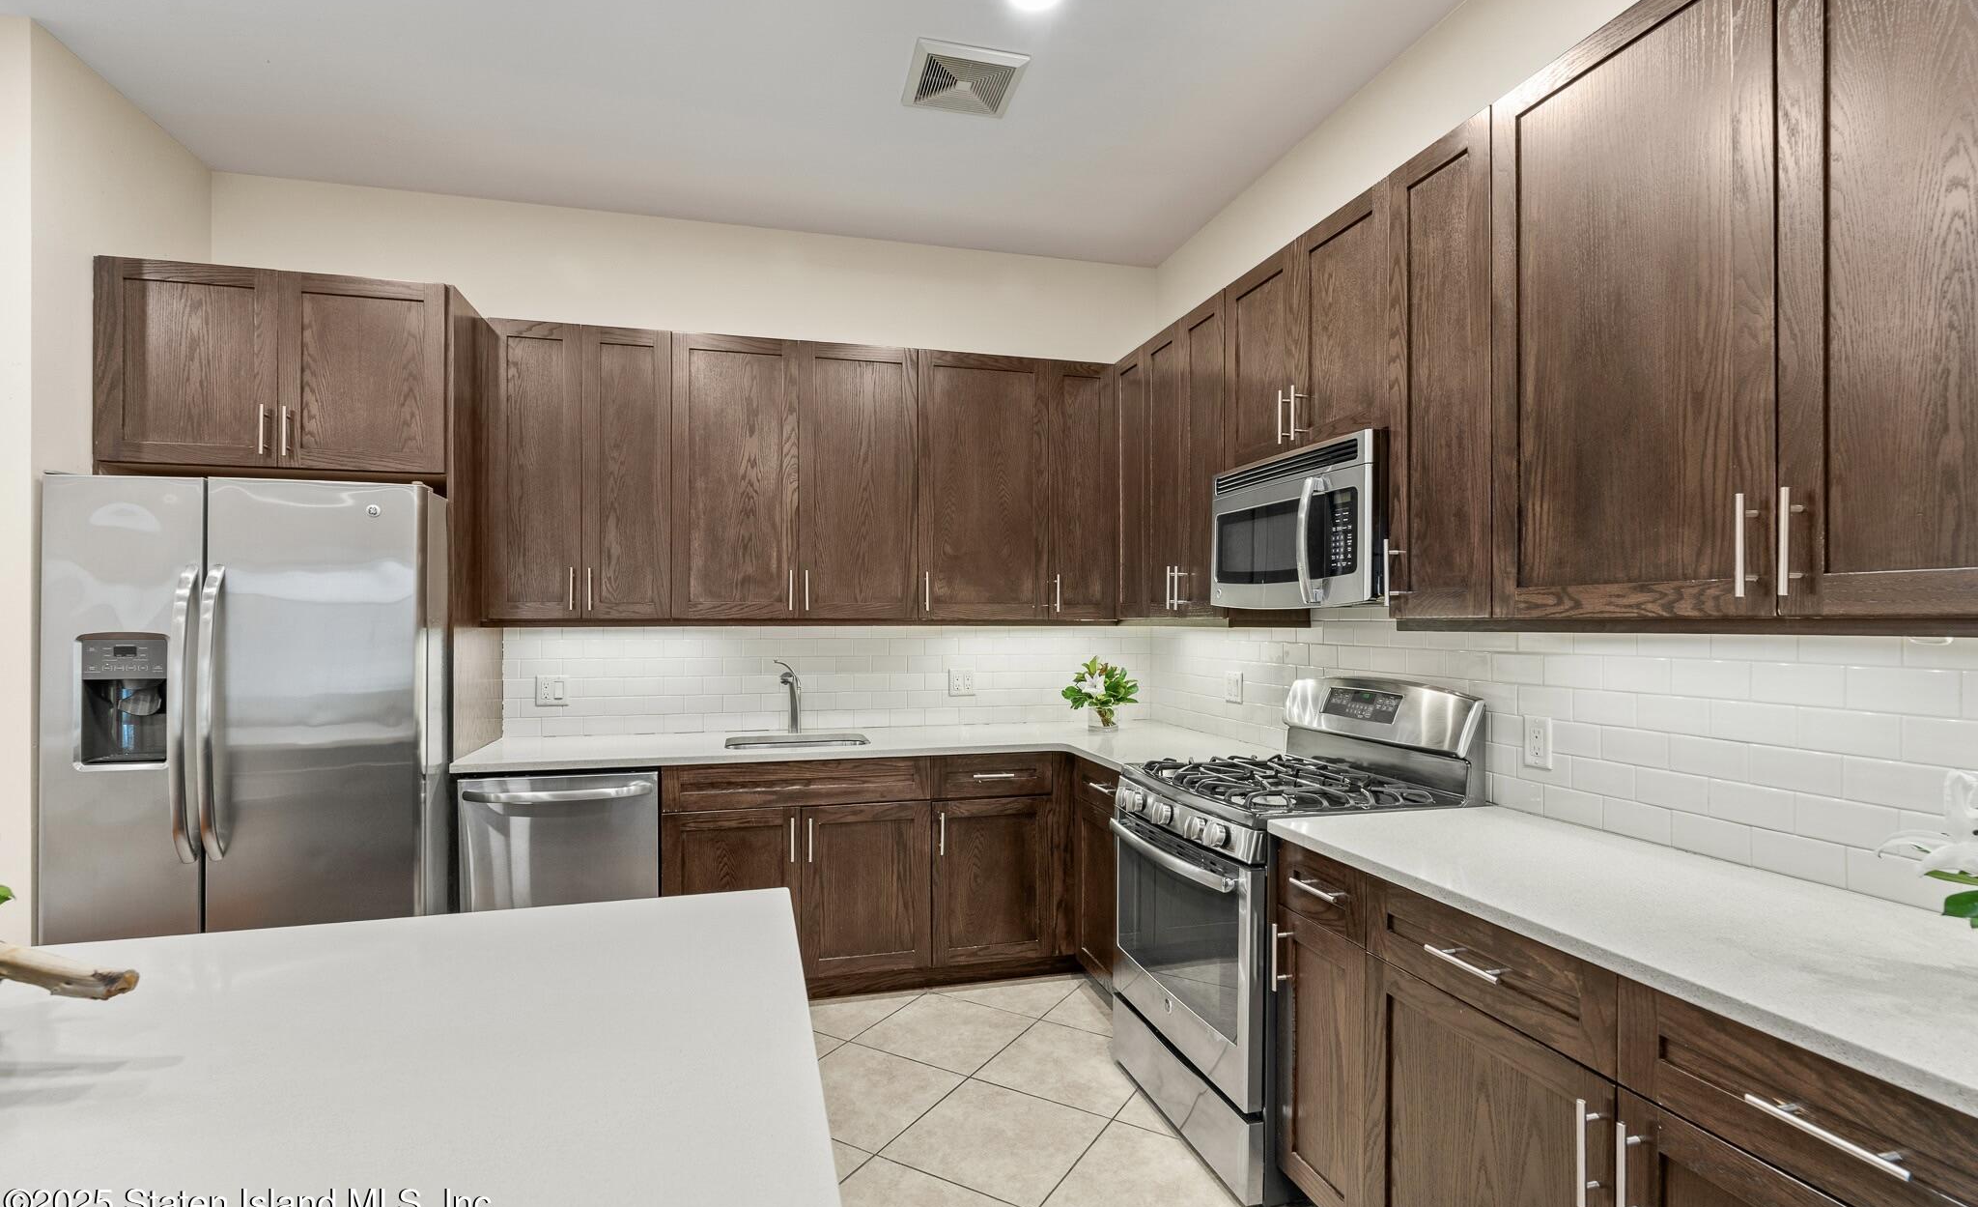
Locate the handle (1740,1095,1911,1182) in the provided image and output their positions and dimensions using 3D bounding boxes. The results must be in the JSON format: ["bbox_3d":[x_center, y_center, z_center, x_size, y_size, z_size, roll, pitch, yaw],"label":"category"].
[{"bbox_3d":[0.968,0.608,1.009,0.038,0.013,0.160,0,-1,-15],"label":"handle"}]

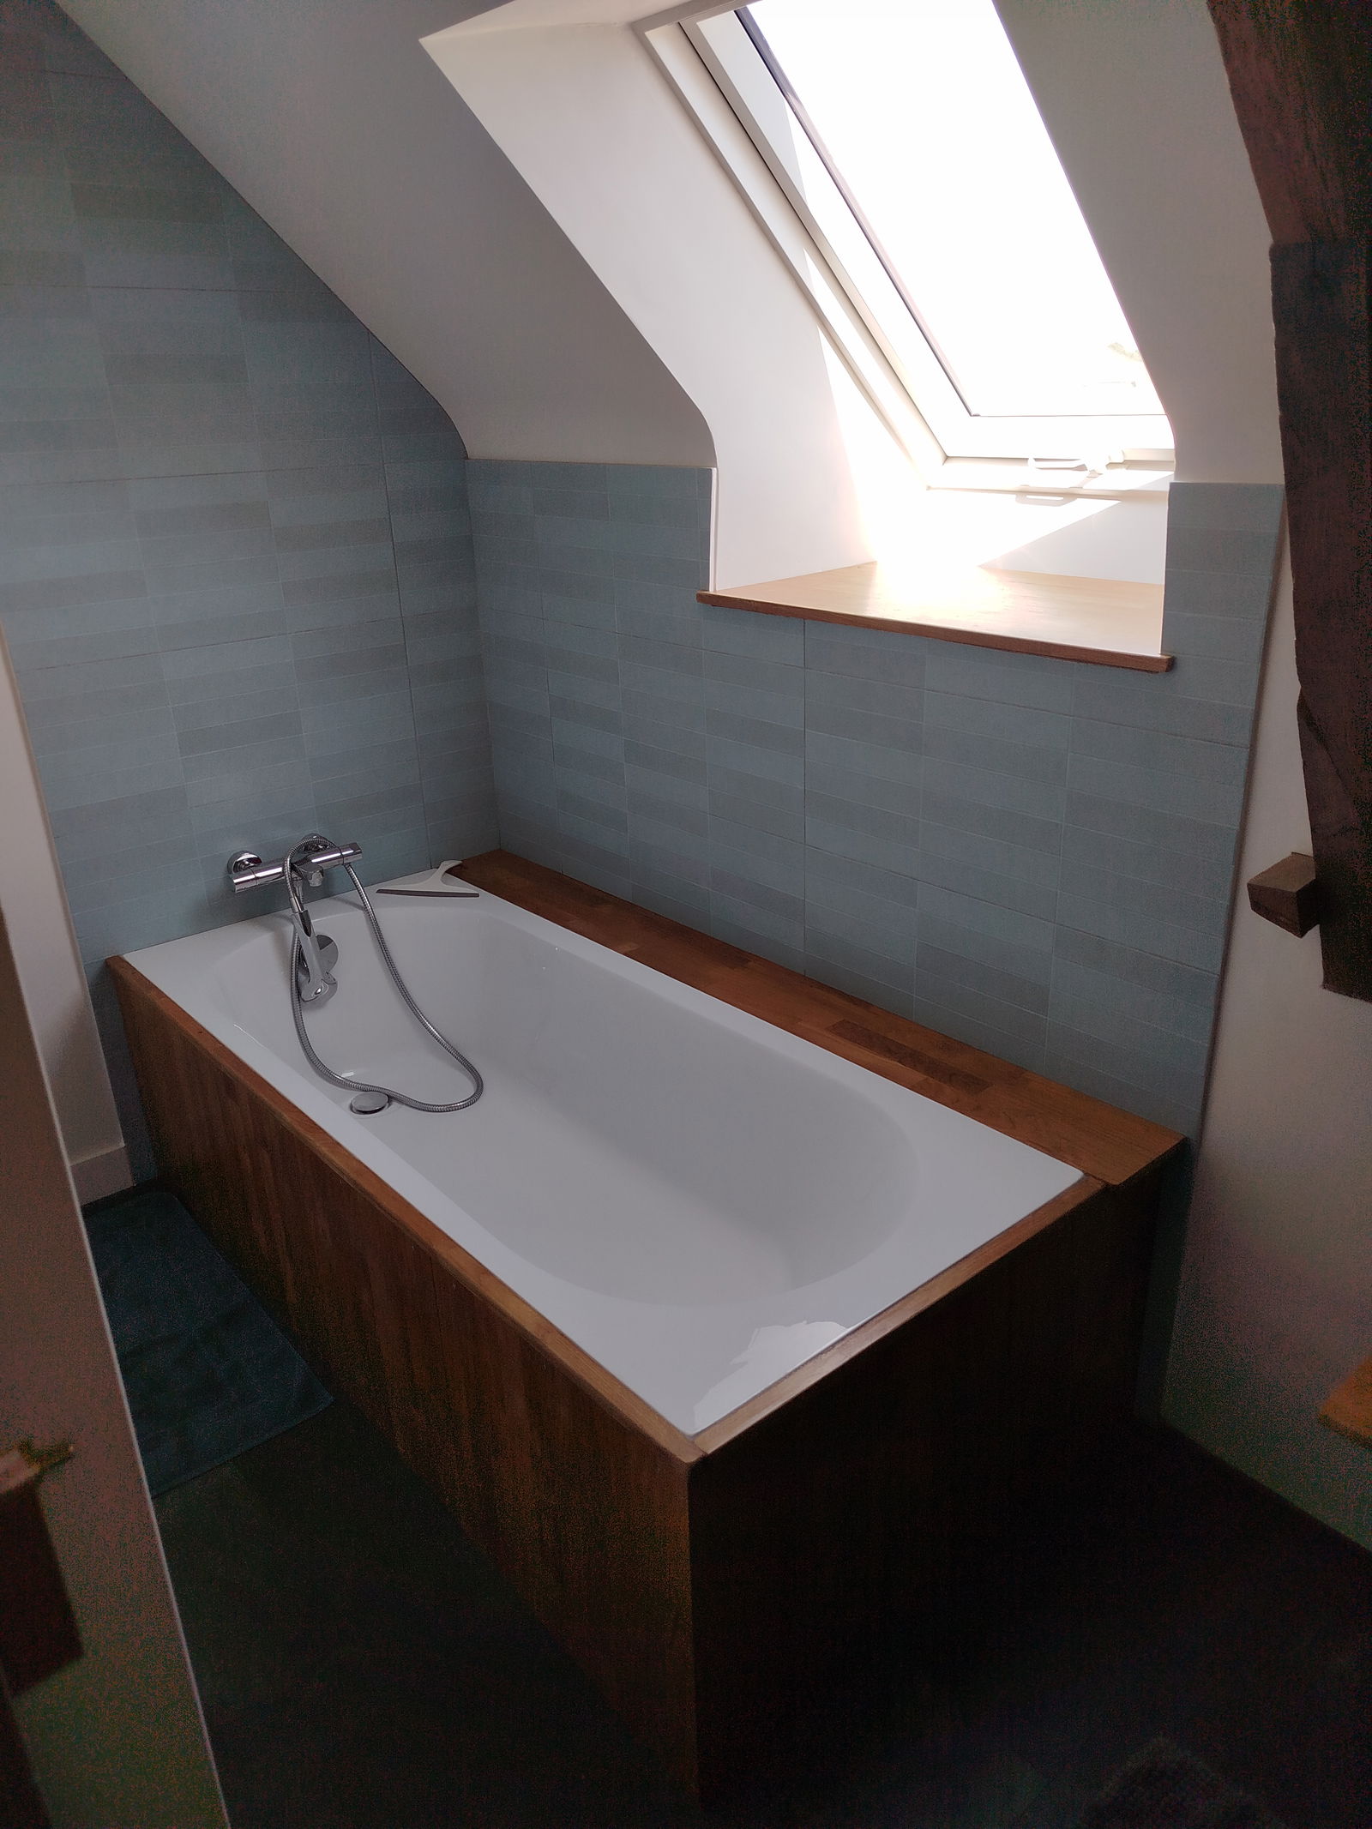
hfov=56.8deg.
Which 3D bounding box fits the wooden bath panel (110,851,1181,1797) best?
[{"bbox_3d":[-0.205,0.425,2.193,0.879,0.509,1.730,-19,27,-37],"label":"wooden bath panel"}]

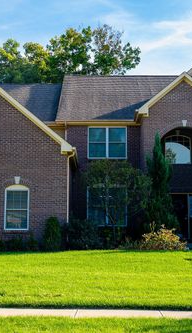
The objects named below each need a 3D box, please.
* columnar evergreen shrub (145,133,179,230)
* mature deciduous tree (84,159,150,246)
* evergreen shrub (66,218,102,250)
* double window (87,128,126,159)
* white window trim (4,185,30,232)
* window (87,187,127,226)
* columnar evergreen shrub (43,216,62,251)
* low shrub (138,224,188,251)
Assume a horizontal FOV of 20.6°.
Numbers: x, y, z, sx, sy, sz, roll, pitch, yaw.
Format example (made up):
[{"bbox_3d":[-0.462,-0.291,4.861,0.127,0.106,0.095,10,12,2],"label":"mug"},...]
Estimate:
[{"bbox_3d":[2.646,0.859,21.318,1.371,4.538,1.371,0,-7,1],"label":"columnar evergreen shrub"},{"bbox_3d":[0.896,1.512,21.990,2.751,3.687,2.600,0,-7,0],"label":"mature deciduous tree"},{"bbox_3d":[-0.446,2.632,20.442,1.396,1.230,1.250,0,-7,1],"label":"evergreen shrub"},{"bbox_3d":[0.499,-1.050,23.413,1.797,1.494,0.140,0,-7,1],"label":"double window"},{"bbox_3d":[-2.873,1.506,19.296,0.925,1.657,0.120,0,-7,0],"label":"white window trim"},{"bbox_3d":[0.480,1.744,23.059,1.791,1.745,0.140,0,-7,1],"label":"window"},{"bbox_3d":[-1.542,2.384,18.698,0.709,1.220,0.700,0,-7,0],"label":"columnar evergreen shrub"},{"bbox_3d":[2.498,2.675,19.822,1.803,0.949,1.500,0,-7,0],"label":"low shrub"}]

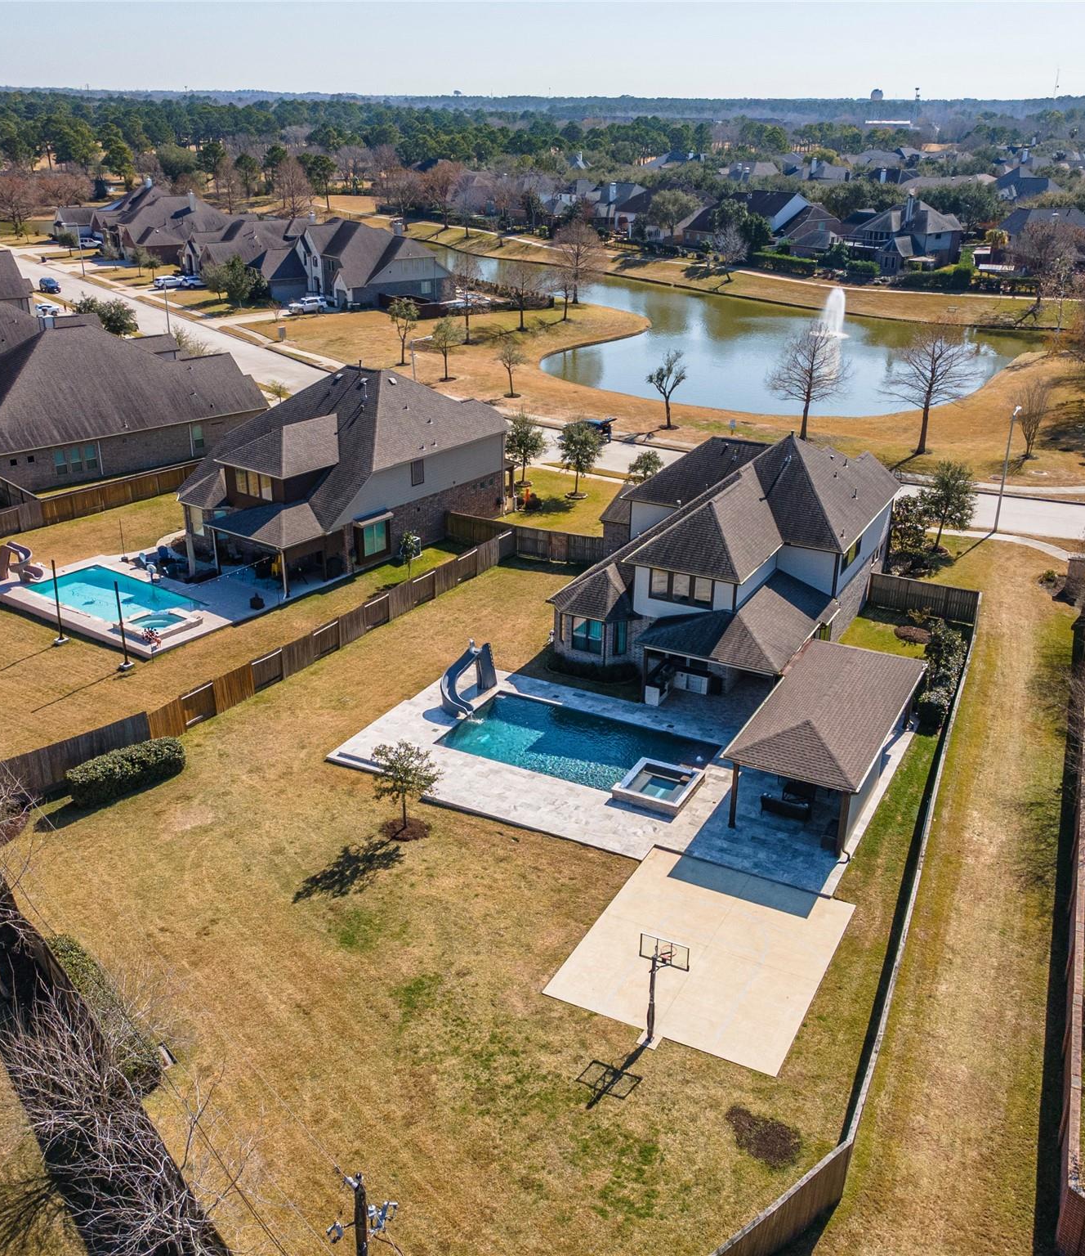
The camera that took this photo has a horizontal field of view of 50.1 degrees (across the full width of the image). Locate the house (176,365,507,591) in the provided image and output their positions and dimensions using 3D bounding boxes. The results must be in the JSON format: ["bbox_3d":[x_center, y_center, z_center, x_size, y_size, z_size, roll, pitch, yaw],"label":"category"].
[{"bbox_3d":[-16.255,-12.932,88.323,17.800,11.300,23.500,19,30,34],"label":"house"}]

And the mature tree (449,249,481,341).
[{"bbox_3d":[-10.091,-44.305,155.465,4.800,12.105,4.800,-1,25,-3],"label":"mature tree"}]

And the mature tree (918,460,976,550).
[{"bbox_3d":[29.765,-8.965,86.235,4.200,6.800,4.200,9,26,18],"label":"mature tree"}]

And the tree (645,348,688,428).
[{"bbox_3d":[12.760,-23.960,117.192,3.800,7.800,3.800,3,25,6],"label":"tree"}]

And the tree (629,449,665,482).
[{"bbox_3d":[8.527,-12.199,95.121,3.100,4.800,3.100,3,25,5],"label":"tree"}]

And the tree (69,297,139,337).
[{"bbox_3d":[-59.262,-42.160,157.565,7.600,5.600,6.500,-8,26,-18],"label":"tree"}]

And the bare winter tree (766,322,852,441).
[{"bbox_3d":[26.018,-23.727,112.273,8.223,11.296,8.223,6,25,12],"label":"bare winter tree"}]

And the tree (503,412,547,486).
[{"bbox_3d":[-1.668,-15.740,101.295,3.700,6.276,3.700,1,25,0],"label":"tree"}]

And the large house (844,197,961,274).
[{"bbox_3d":[73.194,-81.303,238.329,20.000,12.000,18.000,-21,33,-39],"label":"large house"}]

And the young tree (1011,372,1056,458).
[{"bbox_3d":[47.001,-20.126,110.284,4.100,7.675,4.100,1,25,0],"label":"young tree"}]

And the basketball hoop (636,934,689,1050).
[{"bbox_3d":[4.296,12.979,42.078,1.830,3.860,1.750,13,28,25],"label":"basketball hoop"}]

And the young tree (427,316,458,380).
[{"bbox_3d":[-11.386,-32.596,135.499,3.664,7.190,3.664,-1,25,-4],"label":"young tree"}]

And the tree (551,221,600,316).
[{"bbox_3d":[5.206,-57.430,183.660,7.657,12.945,7.657,1,25,1],"label":"tree"}]

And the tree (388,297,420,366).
[{"bbox_3d":[-17.276,-36.421,142.587,4.017,8.073,4.017,-2,25,-6],"label":"tree"}]

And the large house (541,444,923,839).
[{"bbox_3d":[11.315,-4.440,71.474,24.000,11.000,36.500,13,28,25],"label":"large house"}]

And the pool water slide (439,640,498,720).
[{"bbox_3d":[-4.120,2.498,65.023,2.700,3.100,5.000,13,28,25],"label":"pool water slide"}]

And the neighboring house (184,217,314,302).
[{"bbox_3d":[-45.132,-65.597,202.745,21.500,10.000,31.000,-15,29,-30],"label":"neighboring house"}]

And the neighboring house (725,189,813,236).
[{"bbox_3d":[50.028,-93.755,265.960,16.500,11.000,20.000,20,31,35],"label":"neighboring house"}]

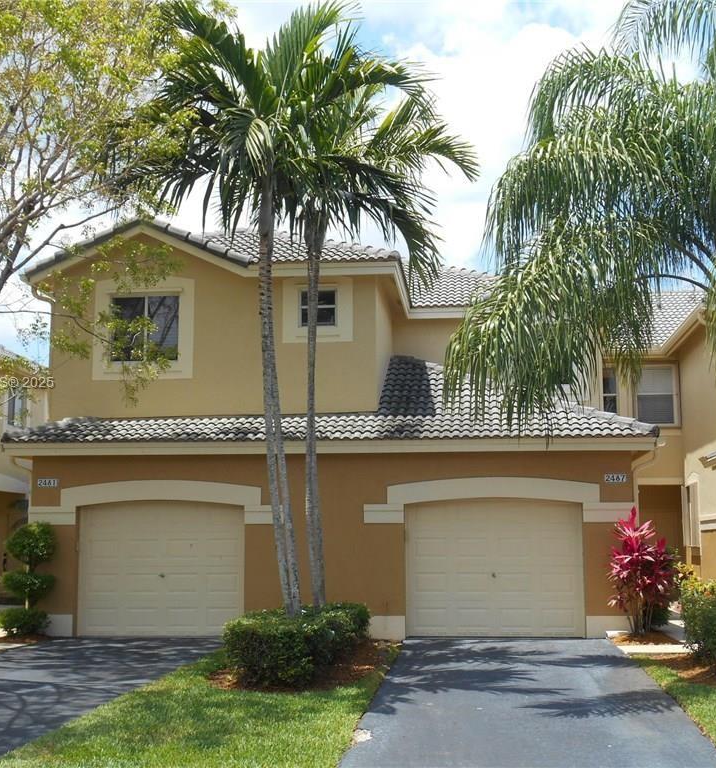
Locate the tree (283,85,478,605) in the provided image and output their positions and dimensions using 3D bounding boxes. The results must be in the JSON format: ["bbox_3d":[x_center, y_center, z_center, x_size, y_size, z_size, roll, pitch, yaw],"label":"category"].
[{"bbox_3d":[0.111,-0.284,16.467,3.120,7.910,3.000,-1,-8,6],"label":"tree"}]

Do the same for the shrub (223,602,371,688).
[{"bbox_3d":[-0.765,3.249,15.249,1.550,0.780,2.700,-1,-8,6],"label":"shrub"}]

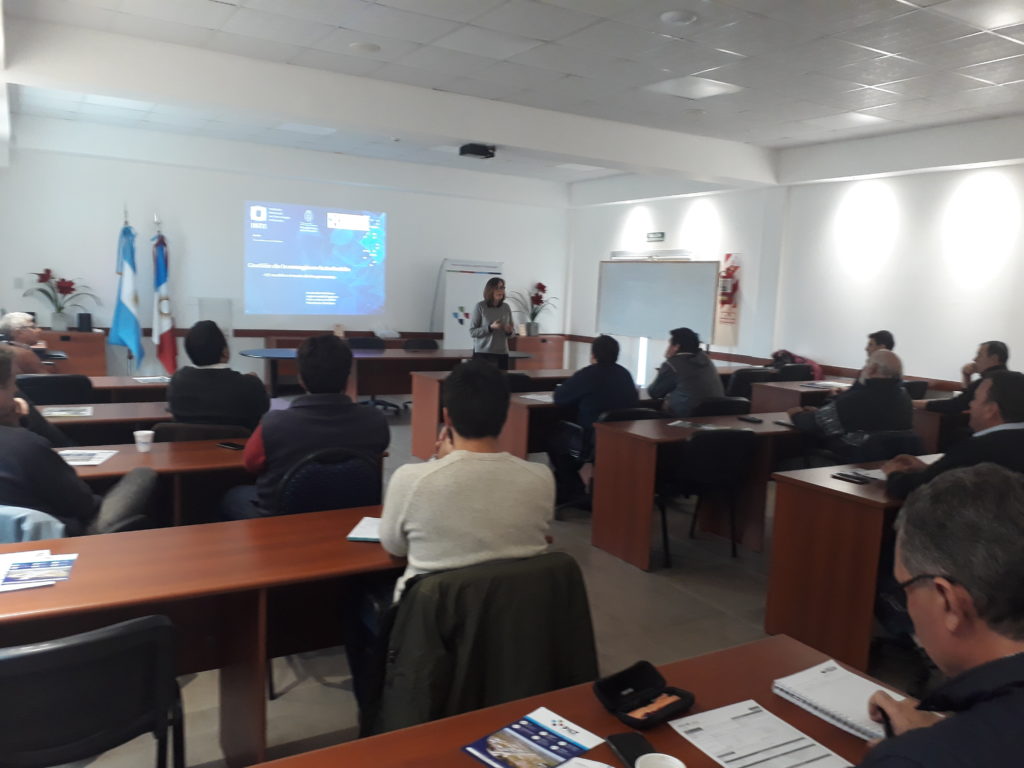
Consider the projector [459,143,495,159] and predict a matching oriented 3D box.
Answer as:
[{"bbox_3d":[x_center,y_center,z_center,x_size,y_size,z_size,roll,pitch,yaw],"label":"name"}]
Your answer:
[{"bbox_3d":[-0.323,-2.083,7.160,0.290,0.100,0.230,-2,9,-31],"label":"projector"}]

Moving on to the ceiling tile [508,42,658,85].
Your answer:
[{"bbox_3d":[0.351,-2.292,5.642,0.610,0.020,0.610,-2,9,-31],"label":"ceiling tile"}]

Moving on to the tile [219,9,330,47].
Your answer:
[{"bbox_3d":[-1.524,-2.312,5.187,0.602,0.020,0.596,-2,9,-31],"label":"tile"}]

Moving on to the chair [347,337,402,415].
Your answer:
[{"bbox_3d":[-1.553,-0.101,9.185,0.600,0.830,0.620,-2,8,-31],"label":"chair"}]

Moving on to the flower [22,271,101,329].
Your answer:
[{"bbox_3d":[-4.927,-0.915,8.785,0.720,0.680,0.560,-2,8,-31],"label":"flower"}]

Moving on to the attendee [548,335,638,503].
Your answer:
[{"bbox_3d":[0.571,0.285,5.668,0.570,1.270,0.780,-2,9,-31],"label":"attendee"}]

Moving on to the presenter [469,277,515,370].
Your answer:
[{"bbox_3d":[-0.225,-0.270,7.999,0.500,1.590,0.360,-1,8,-28],"label":"presenter"}]

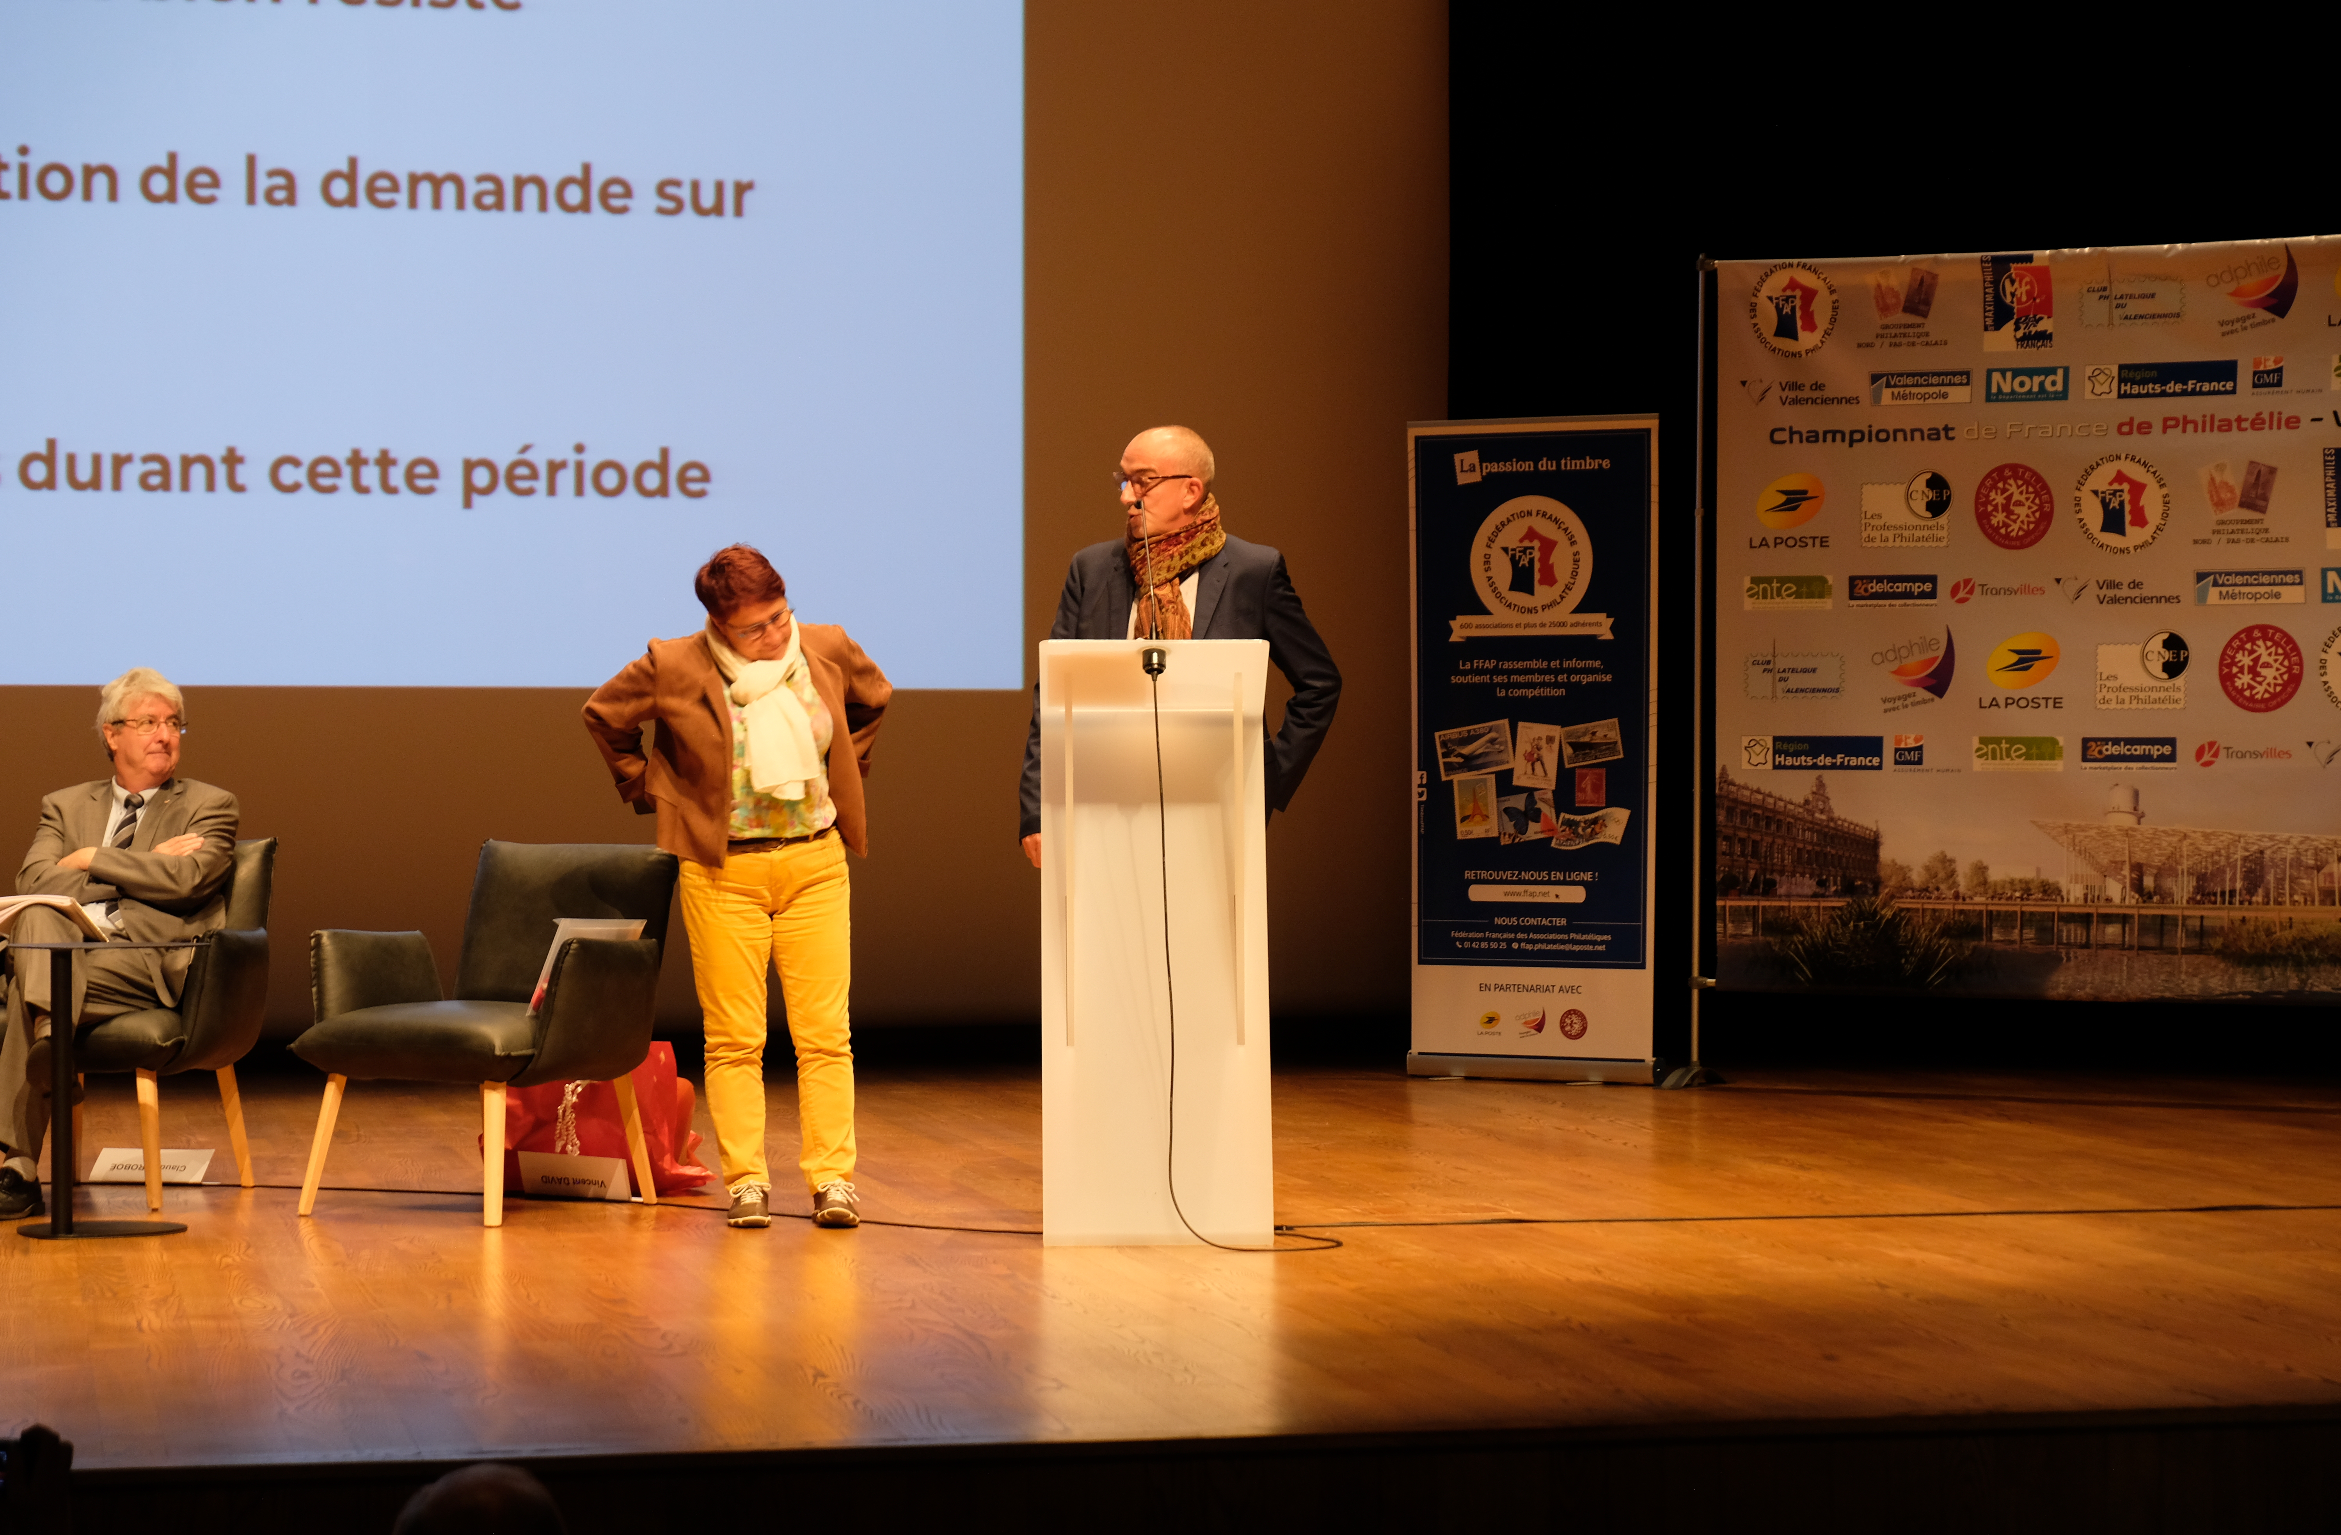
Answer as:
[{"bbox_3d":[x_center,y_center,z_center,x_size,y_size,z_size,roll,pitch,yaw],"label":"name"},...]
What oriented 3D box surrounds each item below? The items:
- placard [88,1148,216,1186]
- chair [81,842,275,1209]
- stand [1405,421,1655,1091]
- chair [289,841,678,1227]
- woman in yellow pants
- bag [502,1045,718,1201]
[{"bbox_3d":[-2.450,0.957,11.580,0.285,0.090,0.080,0,0,-5],"label":"placard"},{"bbox_3d":[-2.490,0.586,11.300,0.640,0.830,0.680,0,0,11],"label":"chair"},{"bbox_3d":[1.140,-0.085,15.100,0.850,2.040,0.080,0,0,26],"label":"stand"},{"bbox_3d":[-1.550,0.588,10.960,0.640,0.830,0.680,0,0,27],"label":"chair"},{"bbox_3d":[-0.964,0.254,10.750,0.690,1.505,0.420,0,0,-6],"label":"woman in yellow pants"},{"bbox_3d":[-1.350,0.820,11.500,0.480,0.380,0.300,0,0,-11],"label":"bag"}]

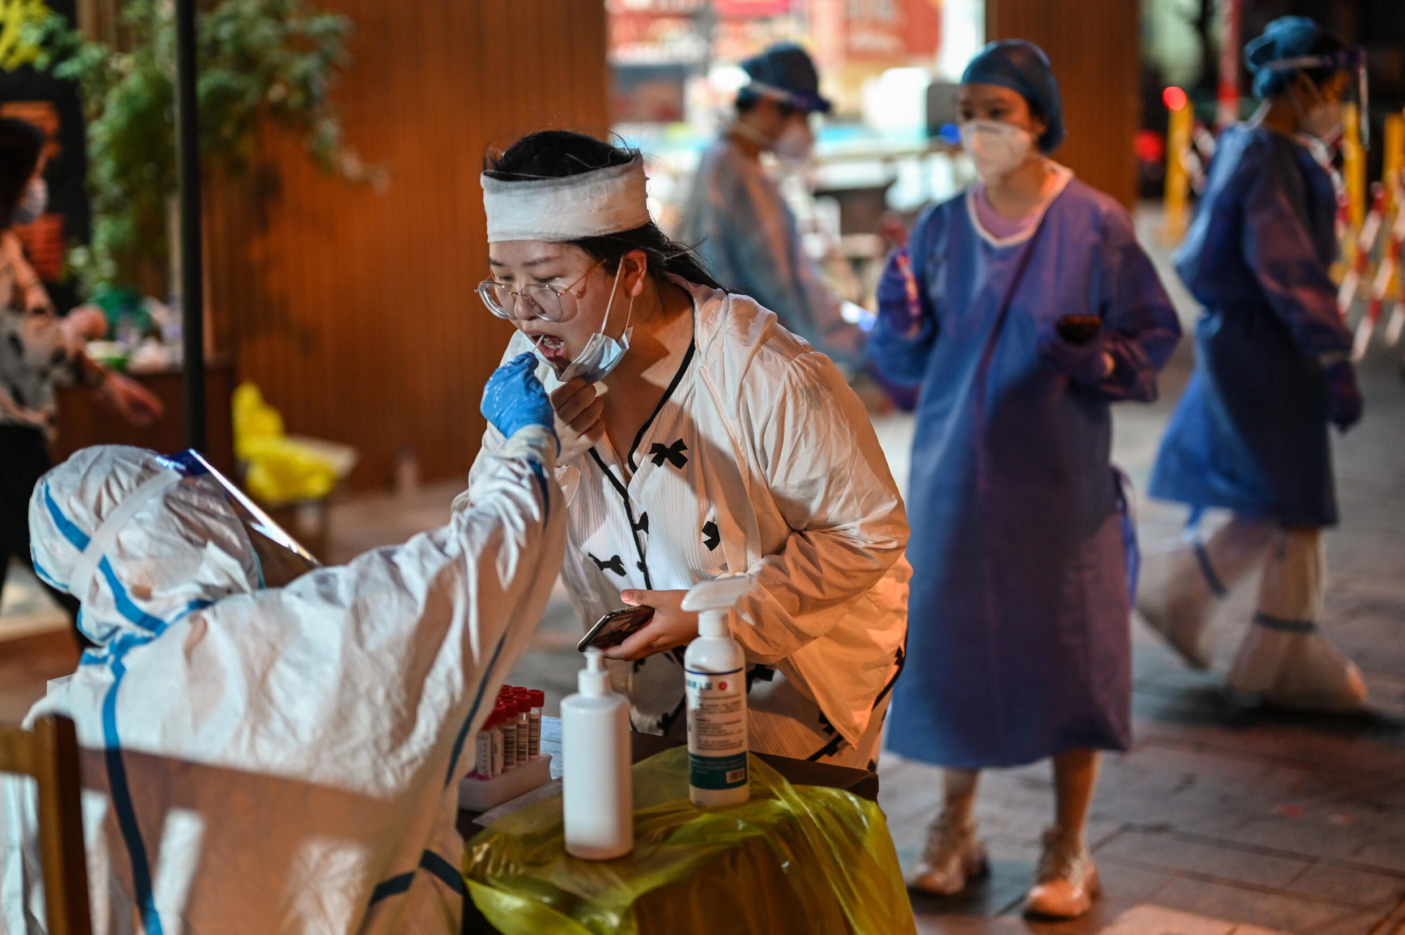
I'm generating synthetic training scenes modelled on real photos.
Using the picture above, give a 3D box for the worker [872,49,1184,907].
[{"bbox_3d":[0.597,0.028,3.623,0.560,1.620,0.440,4,12,23],"label":"worker"}]

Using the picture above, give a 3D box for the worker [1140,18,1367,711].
[{"bbox_3d":[1.373,-0.234,4.766,0.560,1.680,0.500,0,11,2],"label":"worker"}]

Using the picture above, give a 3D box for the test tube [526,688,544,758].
[{"bbox_3d":[-0.187,0.296,2.188,0.017,0.097,0.017,0,11,6],"label":"test tube"}]

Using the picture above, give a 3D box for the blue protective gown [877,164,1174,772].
[{"bbox_3d":[0.597,0.023,3.622,0.560,1.120,0.420,4,12,23],"label":"blue protective gown"}]

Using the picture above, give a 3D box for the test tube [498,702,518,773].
[{"bbox_3d":[-0.211,0.306,2.154,0.017,0.097,0.017,0,11,6],"label":"test tube"}]

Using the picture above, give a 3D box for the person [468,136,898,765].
[{"bbox_3d":[0.029,0.337,2.378,0.520,1.490,0.600,8,14,37],"label":"person"}]

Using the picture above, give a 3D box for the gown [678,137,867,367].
[{"bbox_3d":[0.182,-0.293,5.037,0.460,1.120,0.500,2,11,11],"label":"gown"}]

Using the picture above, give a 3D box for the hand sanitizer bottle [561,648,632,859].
[{"bbox_3d":[-0.107,0.289,2.001,0.072,0.212,0.074,-3,11,-11],"label":"hand sanitizer bottle"}]

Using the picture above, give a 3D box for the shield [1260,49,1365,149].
[{"bbox_3d":[1.447,-0.876,4.631,0.250,0.235,0.200,-7,10,6],"label":"shield"}]

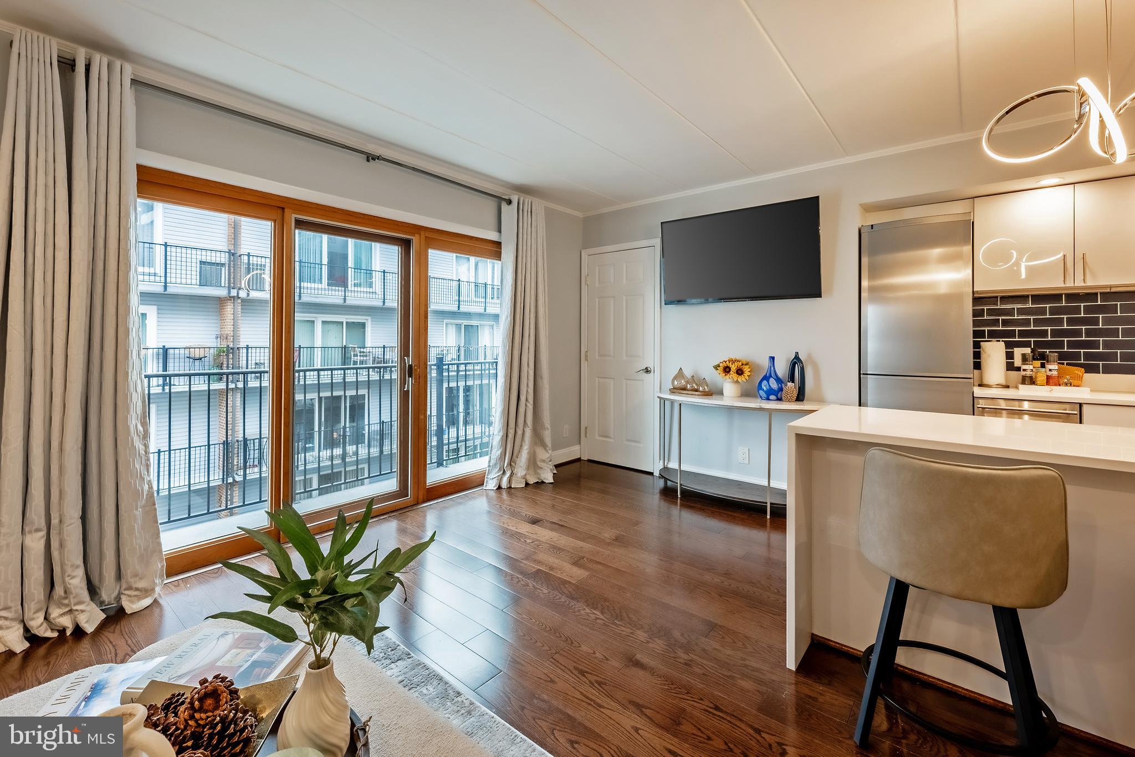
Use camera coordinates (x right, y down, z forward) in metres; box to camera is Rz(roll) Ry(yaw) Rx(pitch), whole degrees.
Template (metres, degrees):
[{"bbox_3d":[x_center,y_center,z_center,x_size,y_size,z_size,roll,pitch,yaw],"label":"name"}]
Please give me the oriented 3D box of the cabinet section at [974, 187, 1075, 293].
[{"bbox_3d":[2.990,-0.885,2.915,0.440,0.600,0.330,3,5,40],"label":"cabinet section"}]

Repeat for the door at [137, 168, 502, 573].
[{"bbox_3d":[-1.360,-0.083,3.000,0.130,2.070,2.500,3,4,42],"label":"door"}]

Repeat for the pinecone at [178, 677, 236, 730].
[{"bbox_3d":[-0.617,0.557,0.755,0.082,0.074,0.082,-2,4,-39],"label":"pinecone"}]

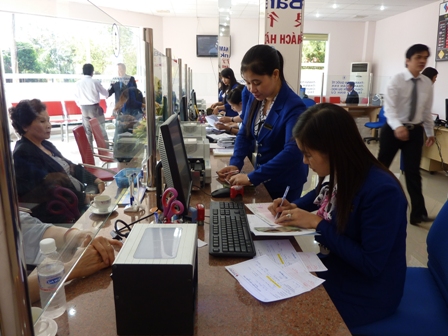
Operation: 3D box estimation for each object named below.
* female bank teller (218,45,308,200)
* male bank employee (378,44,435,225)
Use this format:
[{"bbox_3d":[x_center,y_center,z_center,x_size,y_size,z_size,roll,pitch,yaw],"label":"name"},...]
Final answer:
[{"bbox_3d":[0.239,0.149,1.654,0.490,1.460,0.470,-11,18,-38],"label":"female bank teller"},{"bbox_3d":[1.732,-0.314,3.113,0.560,1.660,0.600,-2,14,-8],"label":"male bank employee"}]

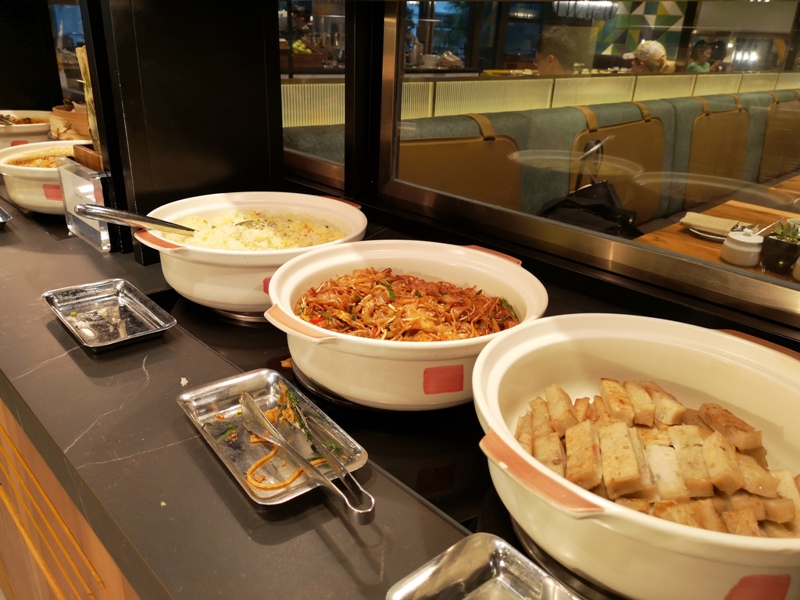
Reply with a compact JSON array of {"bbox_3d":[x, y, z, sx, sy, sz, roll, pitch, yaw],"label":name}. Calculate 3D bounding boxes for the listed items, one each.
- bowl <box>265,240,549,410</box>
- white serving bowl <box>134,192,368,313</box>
[{"bbox_3d":[0.010,0.031,0.864,0.403,0.117,0.370,2,23,-1],"label":"bowl"},{"bbox_3d":[-0.243,-0.086,1.088,0.370,0.117,0.403,2,23,-1],"label":"white serving bowl"}]

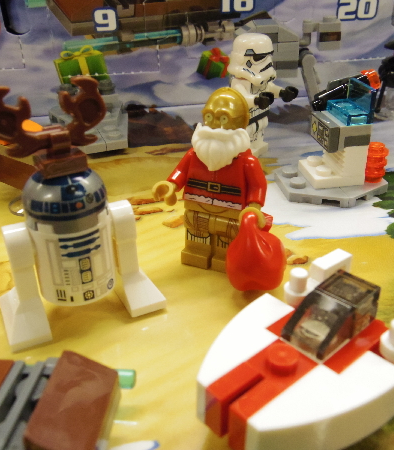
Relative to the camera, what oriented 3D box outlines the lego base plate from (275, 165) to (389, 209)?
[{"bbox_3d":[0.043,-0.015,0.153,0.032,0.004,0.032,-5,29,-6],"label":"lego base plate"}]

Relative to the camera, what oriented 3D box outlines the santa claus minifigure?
[{"bbox_3d":[0.005,-0.009,0.106,0.025,0.042,0.016,13,32,25],"label":"santa claus minifigure"}]

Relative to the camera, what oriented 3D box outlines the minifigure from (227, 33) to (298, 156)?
[{"bbox_3d":[0.022,-0.044,0.167,0.023,0.042,0.024,19,35,33],"label":"minifigure"}]

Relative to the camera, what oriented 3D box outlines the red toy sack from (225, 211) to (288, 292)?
[{"bbox_3d":[0.013,0.006,0.102,0.014,0.019,0.012,13,32,25],"label":"red toy sack"}]

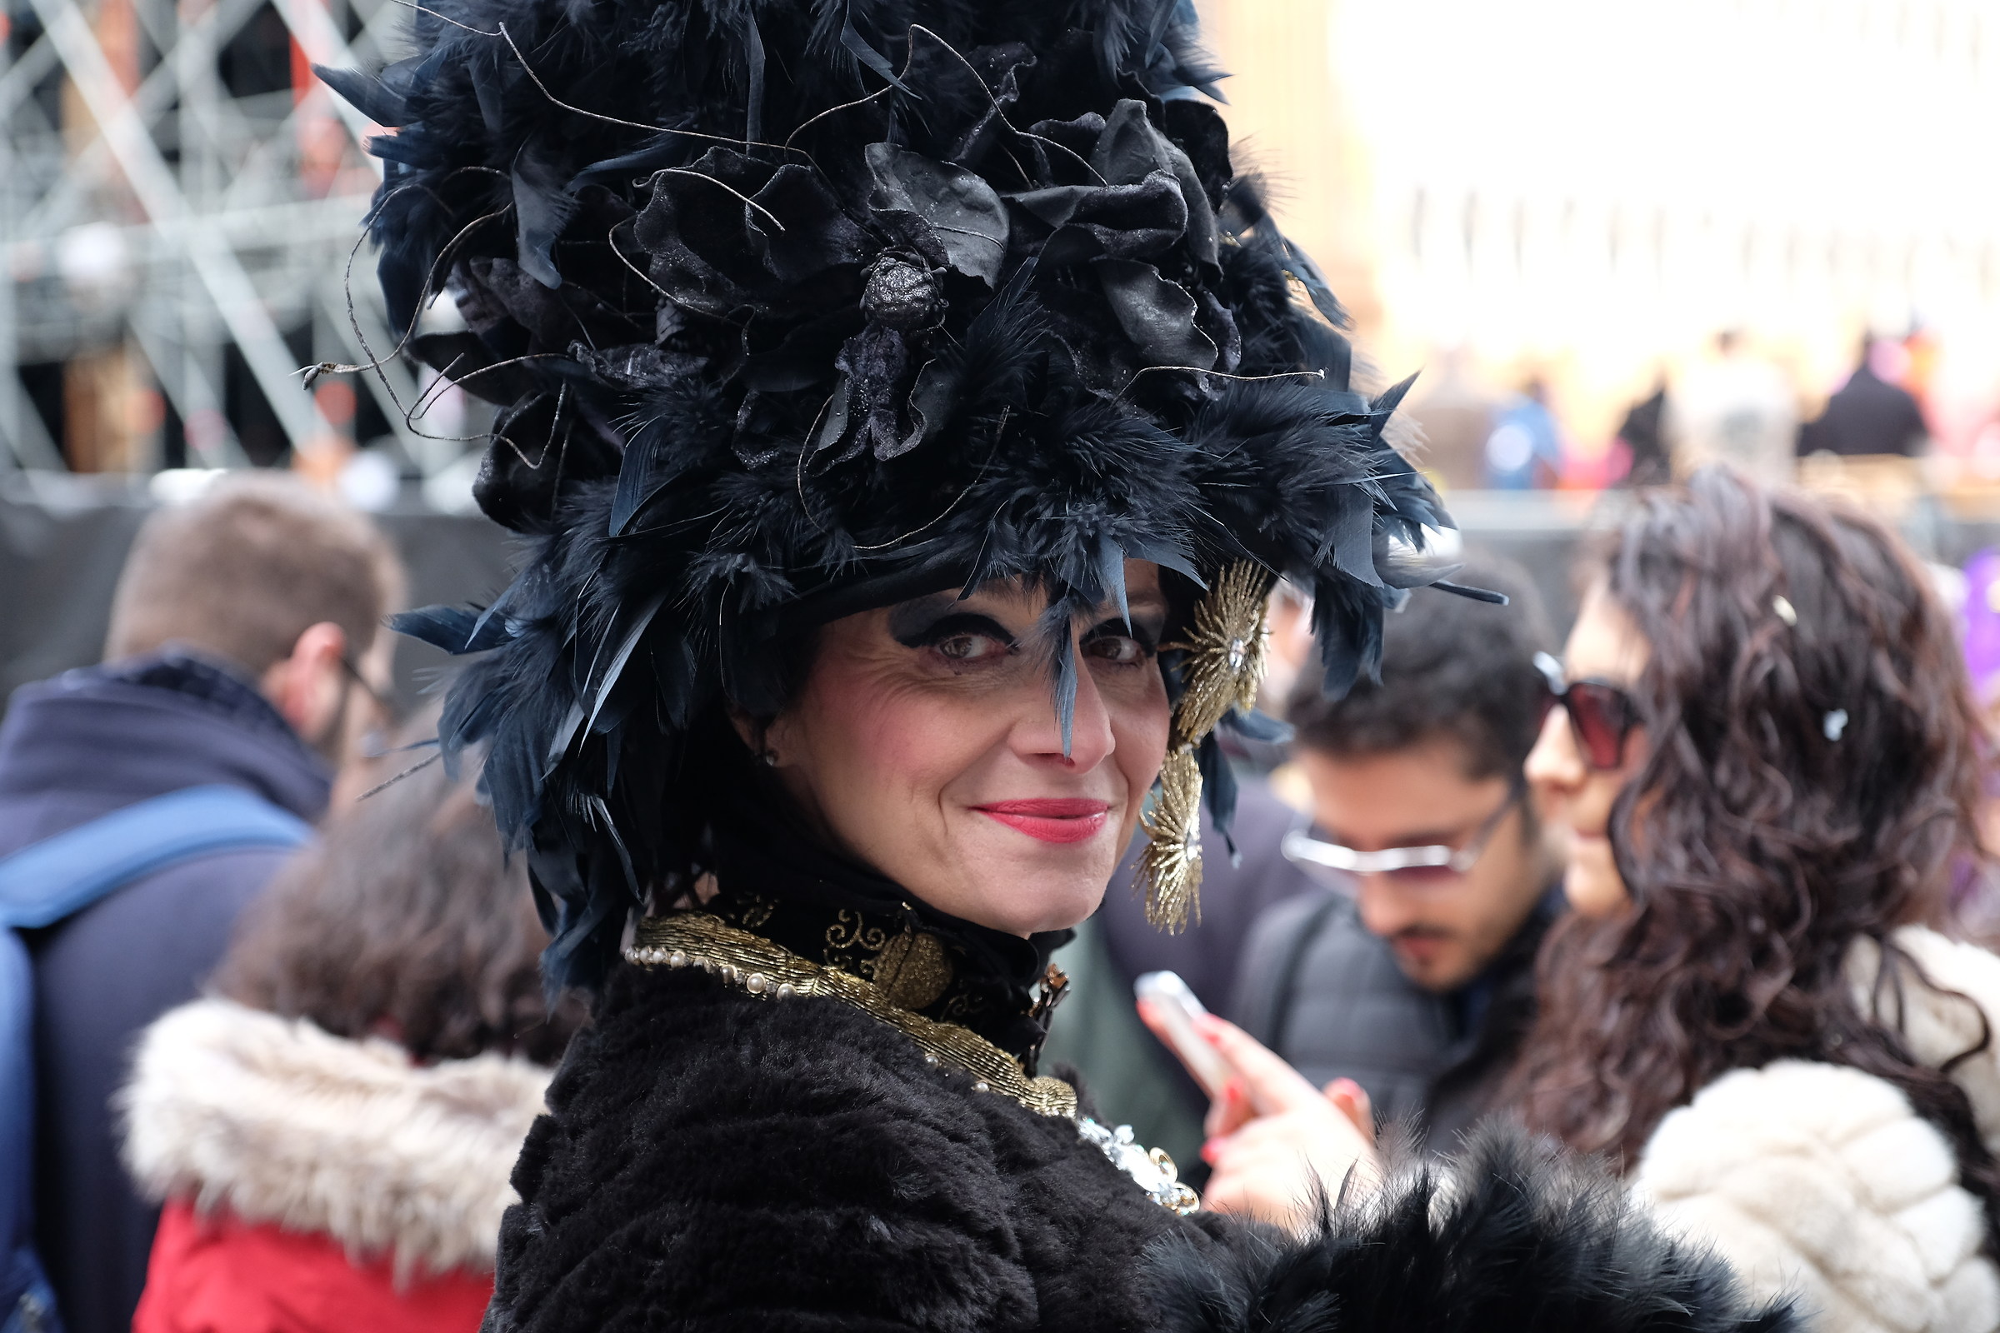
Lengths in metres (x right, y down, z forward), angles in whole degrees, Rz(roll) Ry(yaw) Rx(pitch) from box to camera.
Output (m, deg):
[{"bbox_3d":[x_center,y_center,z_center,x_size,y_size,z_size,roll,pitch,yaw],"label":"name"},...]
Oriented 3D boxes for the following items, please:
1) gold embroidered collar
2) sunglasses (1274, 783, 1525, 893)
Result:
[{"bbox_3d":[-0.056,0.136,1.580,0.178,0.085,0.170,0,0,-6],"label":"gold embroidered collar"},{"bbox_3d":[0.282,0.099,2.765,0.140,0.045,0.145,3,38,24],"label":"sunglasses"}]

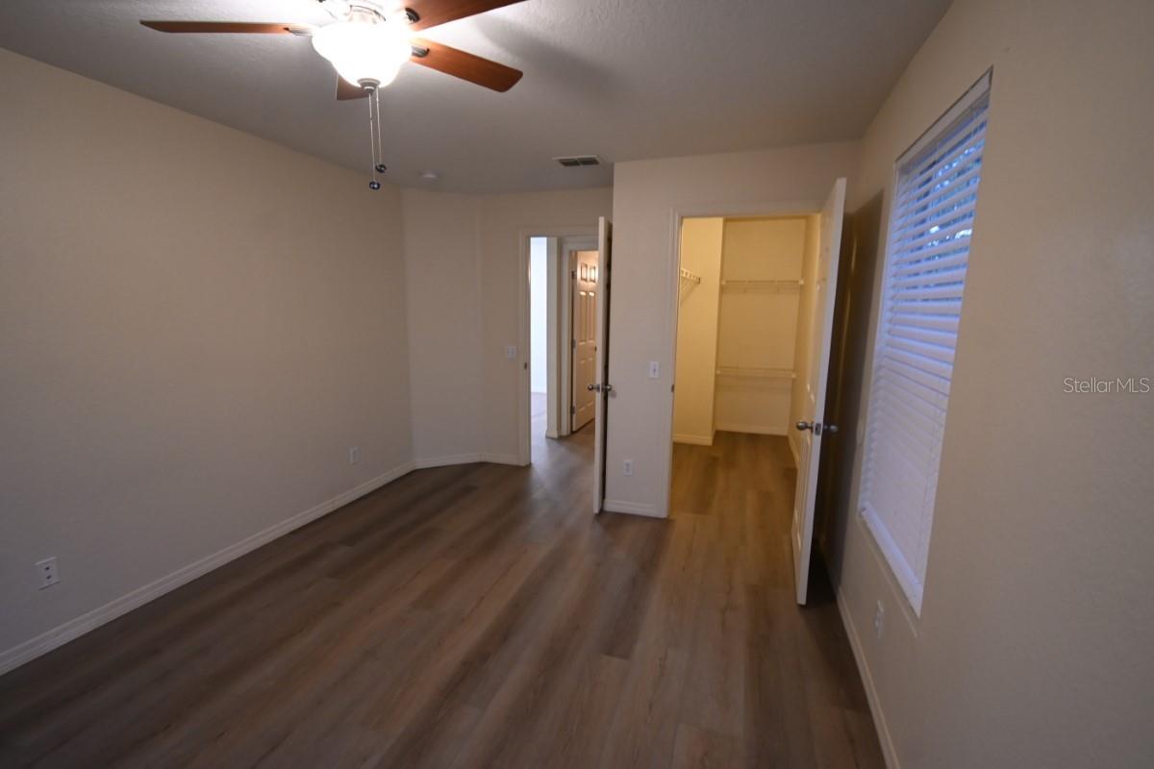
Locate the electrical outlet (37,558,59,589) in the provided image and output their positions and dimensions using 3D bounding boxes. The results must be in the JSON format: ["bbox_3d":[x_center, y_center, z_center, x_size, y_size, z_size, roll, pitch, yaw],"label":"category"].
[{"bbox_3d":[-2.247,0.806,2.046,0.010,0.116,0.070,4,10,19],"label":"electrical outlet"}]

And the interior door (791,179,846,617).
[{"bbox_3d":[1.275,0.040,2.613,0.040,2.037,0.762,4,10,20],"label":"interior door"}]

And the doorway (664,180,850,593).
[{"bbox_3d":[0.908,-0.002,2.767,0.918,2.079,0.829,4,10,19],"label":"doorway"}]

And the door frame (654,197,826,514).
[{"bbox_3d":[1.024,-0.074,3.111,0.940,2.112,0.120,4,10,19],"label":"door frame"}]

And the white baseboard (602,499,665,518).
[{"bbox_3d":[0.374,0.893,3.438,0.370,0.086,0.015,4,10,19],"label":"white baseboard"}]

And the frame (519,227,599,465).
[{"bbox_3d":[-0.075,-0.269,4.206,0.904,2.121,0.120,4,10,19],"label":"frame"}]

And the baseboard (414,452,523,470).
[{"bbox_3d":[-1.012,0.709,4.476,0.949,0.086,0.172,-1,9,-7],"label":"baseboard"}]

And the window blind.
[{"bbox_3d":[1.166,-0.101,1.660,0.060,1.480,0.799,4,10,19],"label":"window blind"}]

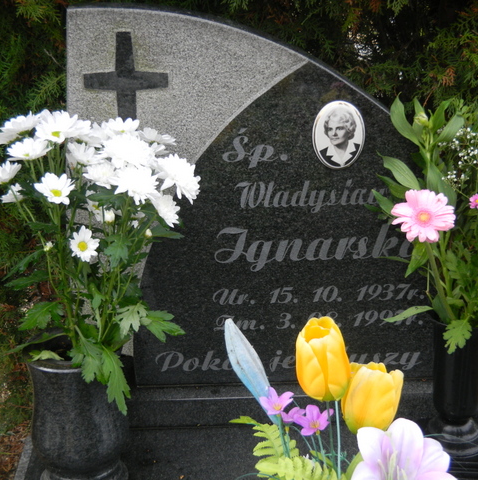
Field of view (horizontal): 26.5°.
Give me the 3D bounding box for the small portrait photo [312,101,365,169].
[{"bbox_3d":[0.169,-0.178,1.721,0.090,0.120,0.012,-1,23,-2],"label":"small portrait photo"}]

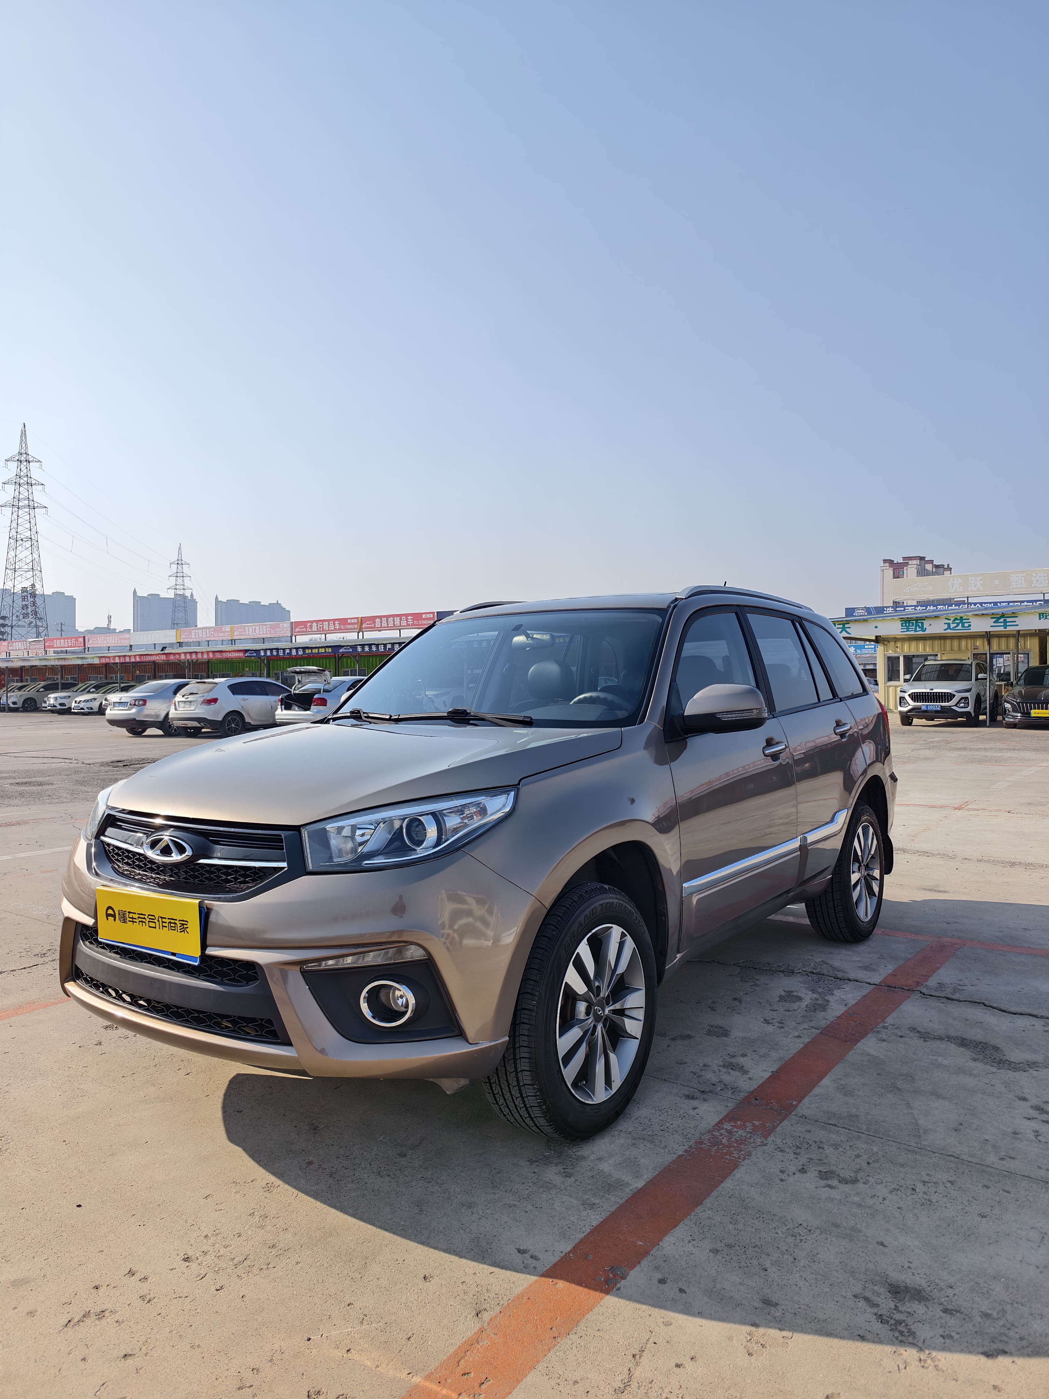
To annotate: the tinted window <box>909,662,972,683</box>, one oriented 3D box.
[{"bbox_3d":[10.900,-0.686,24.300,1.500,0.550,0.600,0,0,36],"label":"tinted window"}]

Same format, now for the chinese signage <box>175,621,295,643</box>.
[{"bbox_3d":[-13.500,-3.050,42.500,8.900,0.740,0.150,0,0,36],"label":"chinese signage"}]

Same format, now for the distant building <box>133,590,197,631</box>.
[{"bbox_3d":[-317.202,-47.725,820.000,53.000,97.000,17.000,0,0,-25],"label":"distant building"}]

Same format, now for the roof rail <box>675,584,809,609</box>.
[{"bbox_3d":[1.037,-0.426,4.176,0.085,0.095,1.500,0,0,36],"label":"roof rail"}]

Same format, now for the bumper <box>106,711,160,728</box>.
[{"bbox_3d":[-9.808,0.521,23.300,1.750,0.450,0.560,0,0,36],"label":"bumper"}]

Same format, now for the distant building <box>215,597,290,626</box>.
[{"bbox_3d":[-247.407,-45.926,840.000,62.000,94.000,16.000,0,0,-33],"label":"distant building"}]

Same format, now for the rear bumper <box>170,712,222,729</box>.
[{"bbox_3d":[-8.135,0.543,23.100,1.750,0.450,0.560,0,0,36],"label":"rear bumper"}]

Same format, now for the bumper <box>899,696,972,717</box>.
[{"bbox_3d":[10.345,0.187,23.400,1.850,0.550,0.600,0,0,36],"label":"bumper"}]

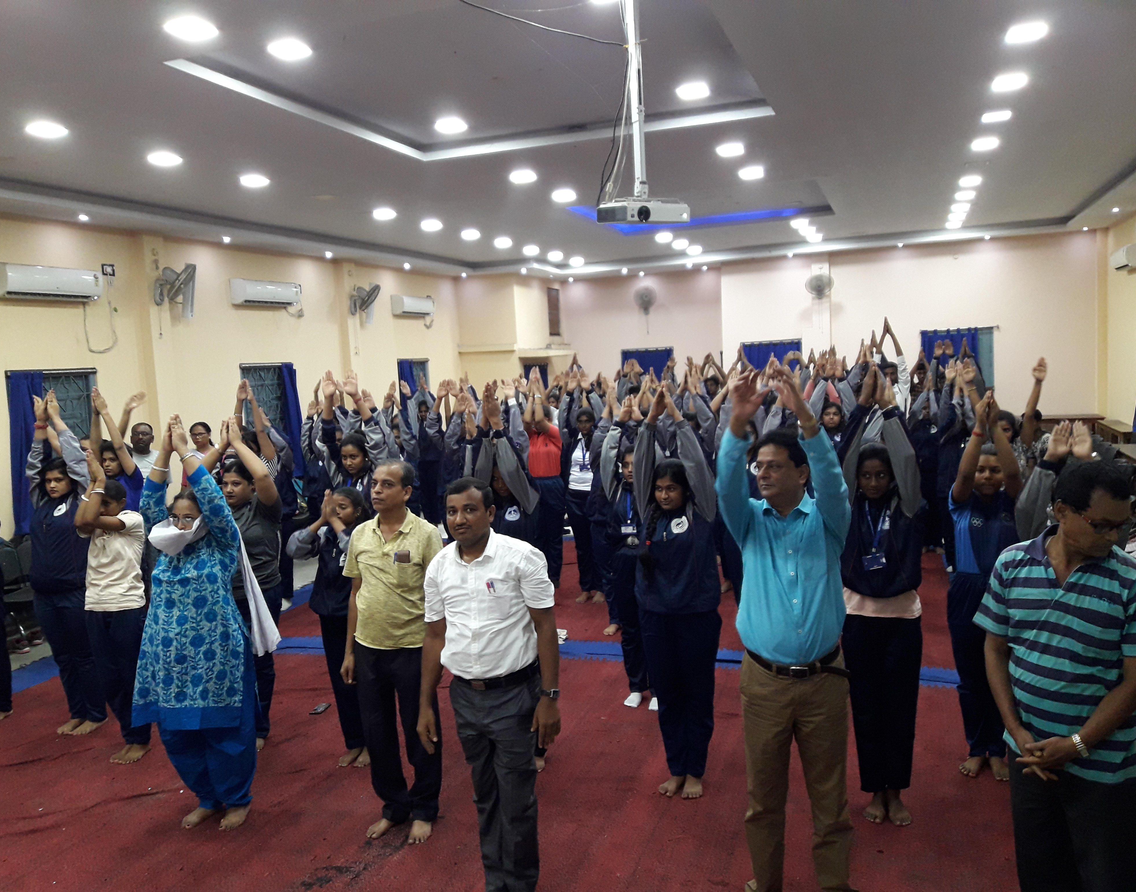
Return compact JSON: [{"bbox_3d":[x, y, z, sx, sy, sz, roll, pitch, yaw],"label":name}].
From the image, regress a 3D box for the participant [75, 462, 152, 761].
[{"bbox_3d":[-2.479,0.867,5.213,0.420,1.680,0.420,-2,5,13],"label":"participant"}]

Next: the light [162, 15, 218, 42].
[{"bbox_3d":[-1.720,-1.902,4.380,0.235,0.030,0.235,-3,5,0],"label":"light"}]

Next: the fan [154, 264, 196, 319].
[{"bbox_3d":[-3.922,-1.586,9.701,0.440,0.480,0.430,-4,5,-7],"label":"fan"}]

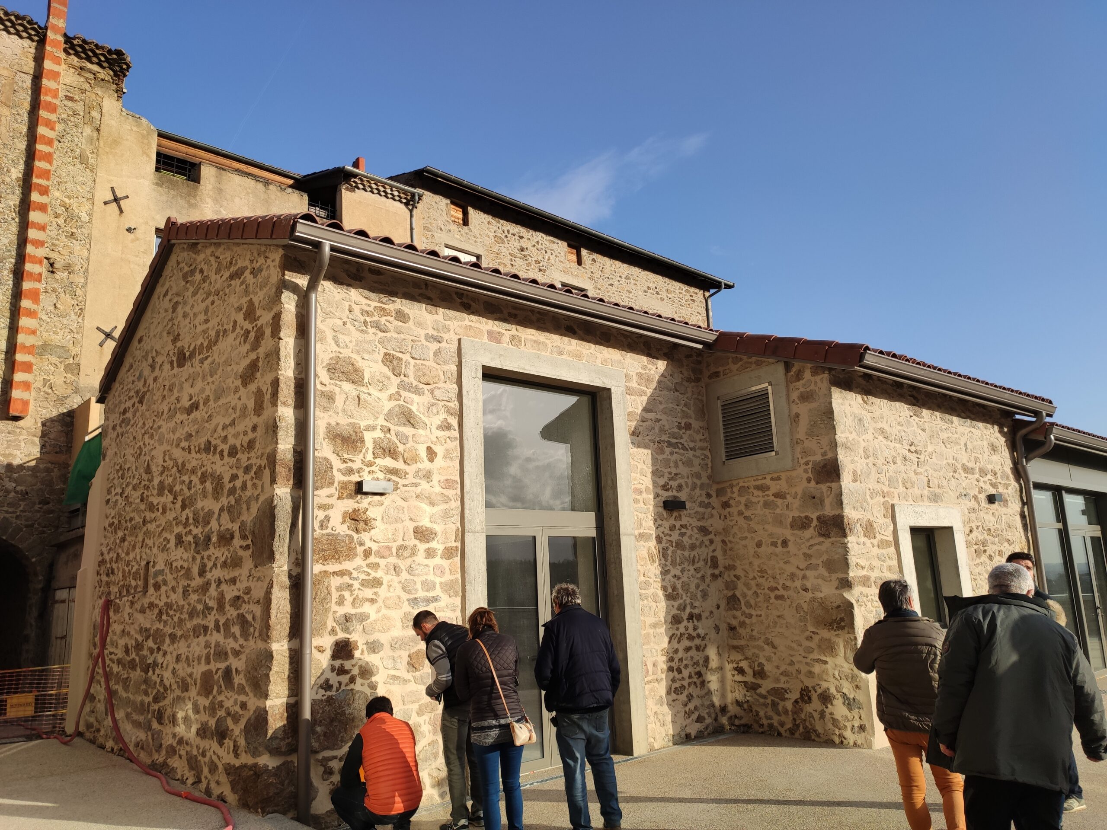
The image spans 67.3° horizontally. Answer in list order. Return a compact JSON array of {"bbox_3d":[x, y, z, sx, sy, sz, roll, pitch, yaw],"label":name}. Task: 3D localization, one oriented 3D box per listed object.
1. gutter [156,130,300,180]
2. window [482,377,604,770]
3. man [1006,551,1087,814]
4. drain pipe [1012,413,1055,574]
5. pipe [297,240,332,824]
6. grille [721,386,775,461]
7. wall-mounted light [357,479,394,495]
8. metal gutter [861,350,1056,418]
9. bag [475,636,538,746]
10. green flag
[{"bbox_3d":[-6.735,-5.399,17.480,3.017,0.152,0.152,8,-16,-40],"label":"gutter"},{"bbox_3d":[-0.065,1.536,8.466,1.680,3.847,0.091,8,-16,-40],"label":"window"},{"bbox_3d":[3.543,1.920,6.012,0.480,1.770,0.550,-8,-14,24],"label":"man"},{"bbox_3d":[7.097,1.932,11.802,0.263,3.887,0.486,8,-16,-40],"label":"drain pipe"},{"bbox_3d":[-1.850,0.787,6.438,0.111,4.505,0.334,8,-16,-40],"label":"pipe"},{"bbox_3d":[2.317,0.115,9.946,0.071,0.860,0.759,8,-16,-40],"label":"grille"},{"bbox_3d":[-1.502,0.620,7.004,0.276,0.091,0.121,8,-16,-40],"label":"wall-mounted light"},{"bbox_3d":[5.341,-0.316,10.574,5.507,0.157,0.142,8,-16,-40],"label":"metal gutter"},{"bbox_3d":[-0.330,1.860,5.614,0.350,0.660,0.260,4,-14,-29],"label":"bag"},{"bbox_3d":[-7.556,0.867,13.341,0.450,1.200,0.950,8,-16,-40],"label":"green flag"}]

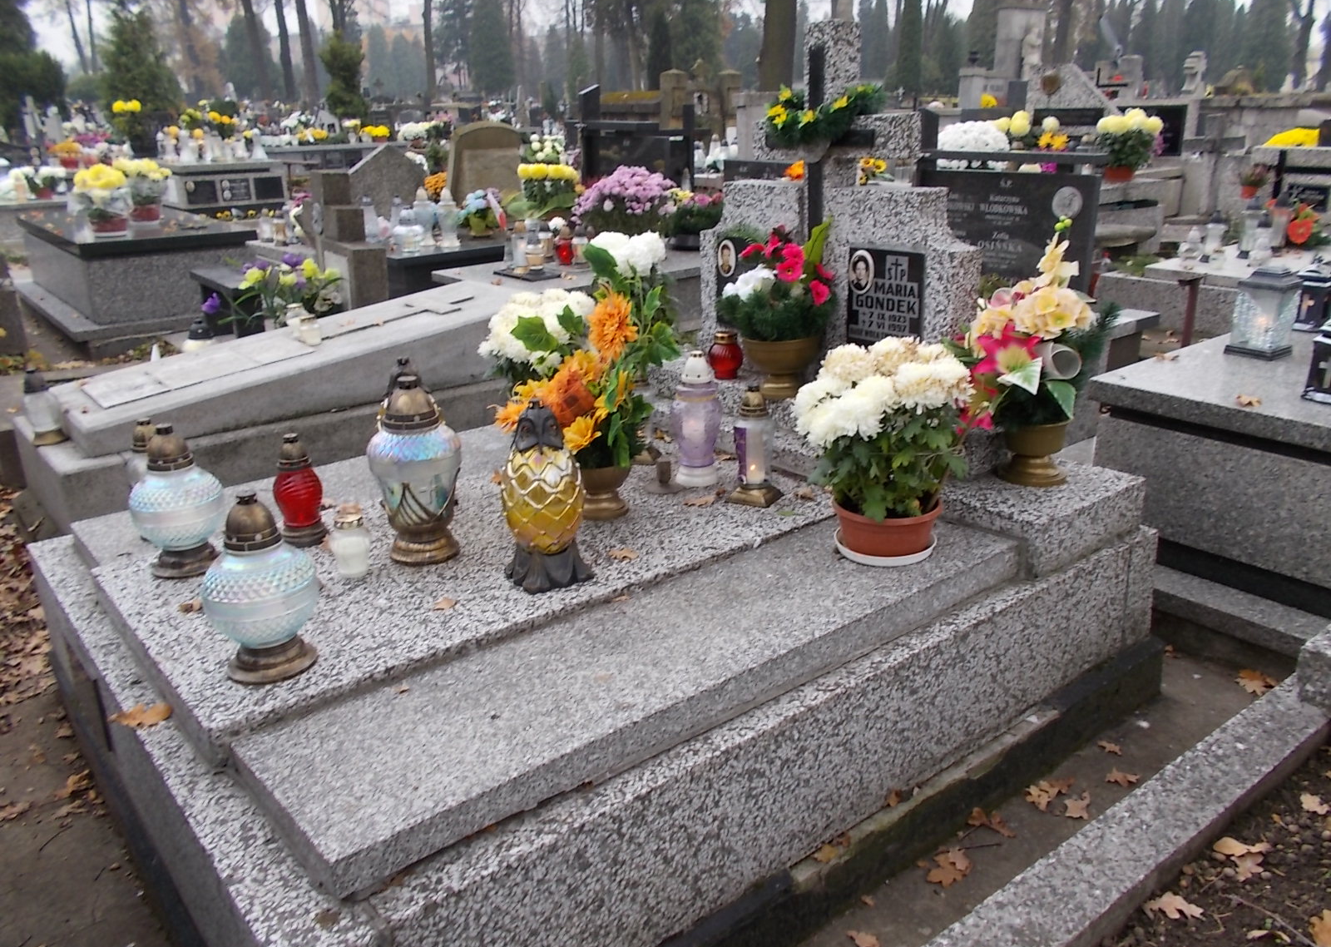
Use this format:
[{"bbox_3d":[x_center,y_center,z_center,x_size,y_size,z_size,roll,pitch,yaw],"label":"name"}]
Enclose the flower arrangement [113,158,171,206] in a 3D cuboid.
[{"bbox_3d":[-3.509,-1.955,6.700,0.390,0.330,0.360,-11,21,-26],"label":"flower arrangement"}]

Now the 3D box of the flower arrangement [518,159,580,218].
[{"bbox_3d":[-0.764,-1.849,6.500,0.410,0.380,0.380,-3,19,-6],"label":"flower arrangement"}]

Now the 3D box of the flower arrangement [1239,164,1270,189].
[{"bbox_3d":[3.771,-1.894,6.400,0.180,0.180,0.200,-16,24,-36],"label":"flower arrangement"}]

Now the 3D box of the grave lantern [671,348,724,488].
[{"bbox_3d":[0.077,-0.144,2.603,0.135,0.334,0.135,-1,19,0],"label":"grave lantern"}]

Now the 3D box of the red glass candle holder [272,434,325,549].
[{"bbox_3d":[-0.809,0.032,2.195,0.107,0.241,0.107,-16,24,-36],"label":"red glass candle holder"}]

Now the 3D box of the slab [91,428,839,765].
[{"bbox_3d":[-0.362,0.161,2.329,1.567,0.067,0.845,-15,23,-37],"label":"slab"}]

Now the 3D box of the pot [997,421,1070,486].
[{"bbox_3d":[0.883,-0.059,2.384,0.165,0.130,0.165,5,19,20],"label":"pot"}]

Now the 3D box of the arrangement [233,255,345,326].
[{"bbox_3d":[-1.855,-0.894,4.900,0.540,0.380,0.400,-9,20,-22],"label":"arrangement"}]

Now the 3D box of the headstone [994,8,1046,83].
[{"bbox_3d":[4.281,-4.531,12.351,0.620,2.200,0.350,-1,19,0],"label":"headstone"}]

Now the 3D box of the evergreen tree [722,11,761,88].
[{"bbox_3d":[3.620,-17.536,46.100,2.200,6.900,2.200,-1,19,0],"label":"evergreen tree"}]

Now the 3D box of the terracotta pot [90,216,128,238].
[{"bbox_3d":[-3.311,-1.470,5.950,0.220,0.130,0.220,-16,24,-36],"label":"terracotta pot"}]

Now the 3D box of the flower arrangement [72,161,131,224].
[{"bbox_3d":[-3.844,-1.899,6.800,0.380,0.410,0.360,-11,20,-27],"label":"flower arrangement"}]

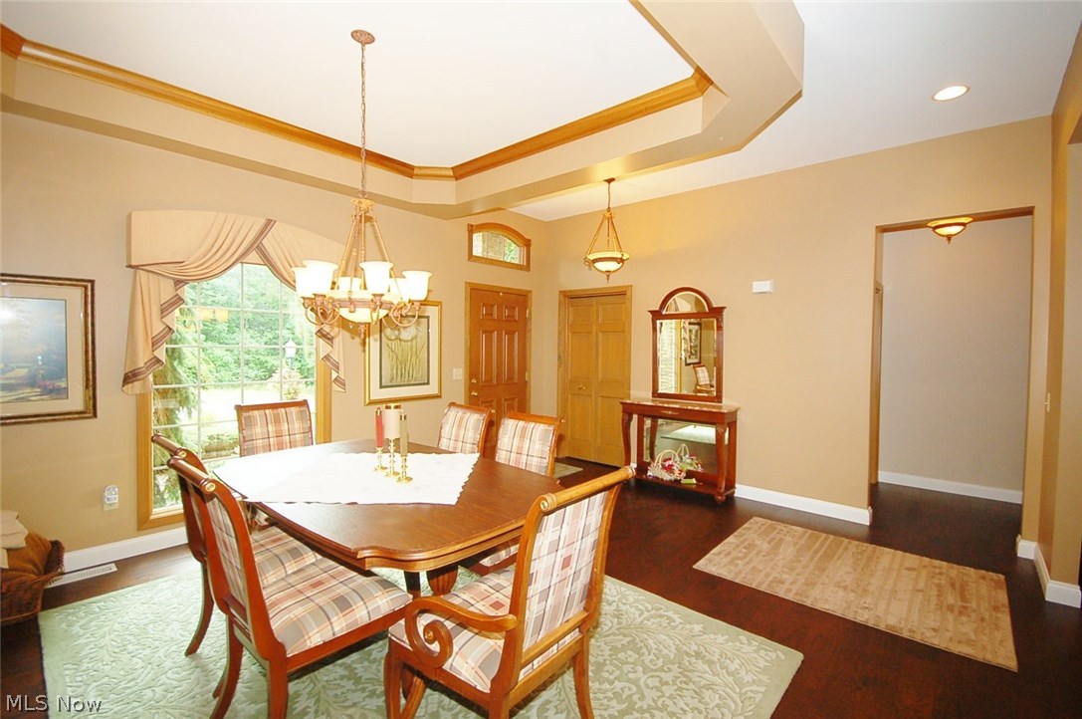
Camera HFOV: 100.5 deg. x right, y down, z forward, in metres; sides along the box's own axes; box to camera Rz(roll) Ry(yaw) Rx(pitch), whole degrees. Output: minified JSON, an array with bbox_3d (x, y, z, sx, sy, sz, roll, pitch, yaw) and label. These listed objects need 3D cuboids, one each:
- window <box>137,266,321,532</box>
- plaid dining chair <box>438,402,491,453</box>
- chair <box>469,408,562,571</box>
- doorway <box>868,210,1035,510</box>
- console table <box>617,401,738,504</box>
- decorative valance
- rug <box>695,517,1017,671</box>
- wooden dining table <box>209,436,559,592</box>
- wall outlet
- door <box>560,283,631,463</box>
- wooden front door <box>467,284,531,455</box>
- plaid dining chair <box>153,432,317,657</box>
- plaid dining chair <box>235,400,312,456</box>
[{"bbox_3d":[-2.224,0.198,3.384,0.100,1.840,1.255,2,2,41],"label":"window"},{"bbox_3d":[-0.719,0.832,3.063,0.510,0.980,0.600,2,2,41],"label":"plaid dining chair"},{"bbox_3d":[-0.248,0.838,2.402,0.500,1.030,0.630,2,2,44],"label":"chair"},{"bbox_3d":[3.093,0.155,3.462,0.870,2.440,0.140,2,2,39],"label":"doorway"},{"bbox_3d":[1.368,0.891,4.583,1.110,0.866,0.330,2,2,39],"label":"console table"},{"bbox_3d":[-2.158,-0.380,3.330,0.160,1.320,1.380,2,2,41],"label":"decorative valance"},{"bbox_3d":[1.953,1.347,2.850,1.475,0.012,1.170,2,2,41],"label":"rug"},{"bbox_3d":[-0.767,0.962,2.294,1.930,0.765,1.220,2,2,41],"label":"wooden dining table"},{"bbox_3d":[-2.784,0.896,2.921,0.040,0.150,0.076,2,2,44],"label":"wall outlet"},{"bbox_3d":[0.633,0.222,5.449,1.010,2.140,0.140,2,2,39],"label":"door"},{"bbox_3d":[-0.488,0.196,5.390,0.100,2.115,1.080,2,2,41],"label":"wooden front door"},{"bbox_3d":[-1.321,0.834,2.047,0.500,1.030,0.610,2,2,38],"label":"plaid dining chair"},{"bbox_3d":[-1.792,0.819,3.145,0.620,0.980,0.580,2,2,41],"label":"plaid dining chair"}]

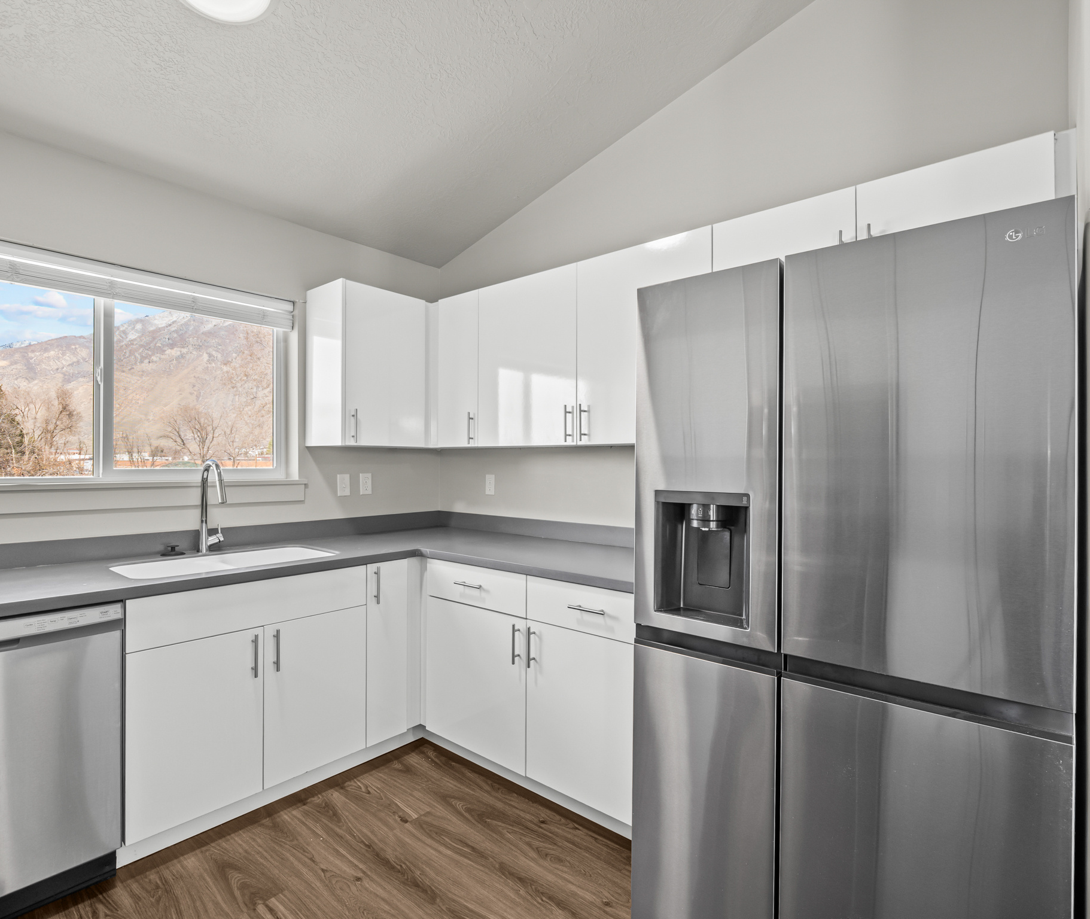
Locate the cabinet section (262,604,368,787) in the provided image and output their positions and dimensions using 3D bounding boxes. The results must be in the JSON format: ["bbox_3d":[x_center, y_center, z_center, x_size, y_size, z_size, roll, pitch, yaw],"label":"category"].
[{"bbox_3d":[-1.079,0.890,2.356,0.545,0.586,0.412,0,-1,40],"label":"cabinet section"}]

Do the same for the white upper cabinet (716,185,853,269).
[{"bbox_3d":[0.882,-0.680,2.004,0.458,0.305,0.333,0,-1,40],"label":"white upper cabinet"}]

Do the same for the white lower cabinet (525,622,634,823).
[{"bbox_3d":[0.358,0.914,2.209,0.602,0.598,0.619,0,-1,40],"label":"white lower cabinet"}]

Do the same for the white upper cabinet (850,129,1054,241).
[{"bbox_3d":[1.231,-0.680,1.712,0.452,0.305,0.333,0,-1,40],"label":"white upper cabinet"}]

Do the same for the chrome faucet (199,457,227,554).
[{"bbox_3d":[-1.359,0.197,2.374,0.248,0.390,0.111,0,-1,40],"label":"chrome faucet"}]

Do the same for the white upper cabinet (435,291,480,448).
[{"bbox_3d":[-0.344,-0.447,3.027,0.326,0.773,0.333,0,-1,40],"label":"white upper cabinet"}]

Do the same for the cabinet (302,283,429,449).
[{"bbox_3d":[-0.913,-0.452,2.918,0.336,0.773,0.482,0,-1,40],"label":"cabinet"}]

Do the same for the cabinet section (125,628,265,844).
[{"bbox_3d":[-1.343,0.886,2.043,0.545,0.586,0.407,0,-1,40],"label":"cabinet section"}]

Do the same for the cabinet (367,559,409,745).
[{"bbox_3d":[-0.919,0.825,2.662,0.619,0.764,0.217,0,-1,40],"label":"cabinet"}]

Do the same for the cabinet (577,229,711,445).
[{"bbox_3d":[0.475,-0.447,2.342,0.599,0.773,0.333,0,-1,40],"label":"cabinet"}]

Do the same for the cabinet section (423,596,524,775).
[{"bbox_3d":[-0.119,0.897,2.519,0.591,0.586,0.545,0,-1,40],"label":"cabinet section"}]

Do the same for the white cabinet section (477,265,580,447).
[{"bbox_3d":[0.011,-0.439,2.678,0.592,0.761,0.326,0,-1,40],"label":"white cabinet section"}]

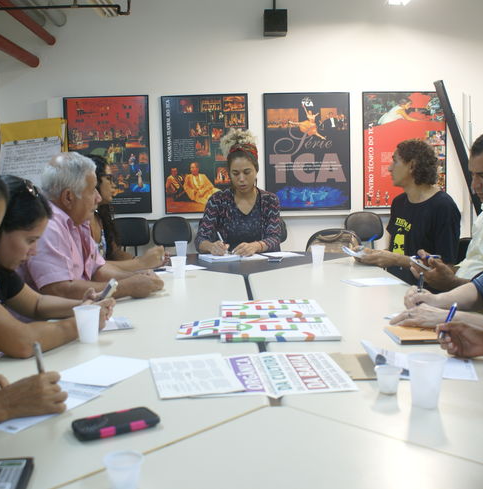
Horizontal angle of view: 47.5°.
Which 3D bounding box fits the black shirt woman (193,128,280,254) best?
[{"bbox_3d":[-0.004,0.051,3.345,0.520,1.440,0.680,-1,6,0],"label":"black shirt woman"}]

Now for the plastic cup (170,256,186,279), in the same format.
[{"bbox_3d":[-0.269,0.095,2.363,0.071,0.085,0.071,-1,7,-1],"label":"plastic cup"}]

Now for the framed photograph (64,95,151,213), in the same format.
[{"bbox_3d":[-1.230,-0.816,5.050,0.795,1.075,0.030,-1,7,-1],"label":"framed photograph"}]

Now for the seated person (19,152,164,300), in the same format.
[{"bbox_3d":[-0.564,0.289,2.064,0.640,1.270,0.520,0,6,16],"label":"seated person"}]

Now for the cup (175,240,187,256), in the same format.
[{"bbox_3d":[-0.323,0.036,2.965,0.068,0.087,0.068,-1,6,0],"label":"cup"}]

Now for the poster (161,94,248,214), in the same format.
[{"bbox_3d":[-0.321,-0.827,5.068,0.795,1.075,0.030,-1,7,-1],"label":"poster"}]

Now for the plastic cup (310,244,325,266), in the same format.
[{"bbox_3d":[0.370,0.050,2.632,0.071,0.085,0.071,-1,7,-1],"label":"plastic cup"}]

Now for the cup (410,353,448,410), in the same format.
[{"bbox_3d":[0.329,0.244,0.974,0.068,0.087,0.068,-1,6,0],"label":"cup"}]

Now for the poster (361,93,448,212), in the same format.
[{"bbox_3d":[1.526,-0.868,5.102,0.795,1.075,0.030,-1,7,-1],"label":"poster"}]

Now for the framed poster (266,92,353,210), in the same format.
[{"bbox_3d":[0.616,-0.851,5.085,0.795,1.075,0.030,-1,7,-1],"label":"framed poster"}]

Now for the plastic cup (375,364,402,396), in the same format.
[{"bbox_3d":[0.278,0.257,1.038,0.050,0.044,0.050,-1,6,0],"label":"plastic cup"}]

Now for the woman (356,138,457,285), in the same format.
[{"bbox_3d":[0.803,0.148,2.722,0.700,1.330,0.520,-5,7,-26],"label":"woman"}]

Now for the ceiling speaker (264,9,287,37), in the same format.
[{"bbox_3d":[0.306,-1.982,4.925,0.210,0.220,0.170,-1,6,0],"label":"ceiling speaker"}]

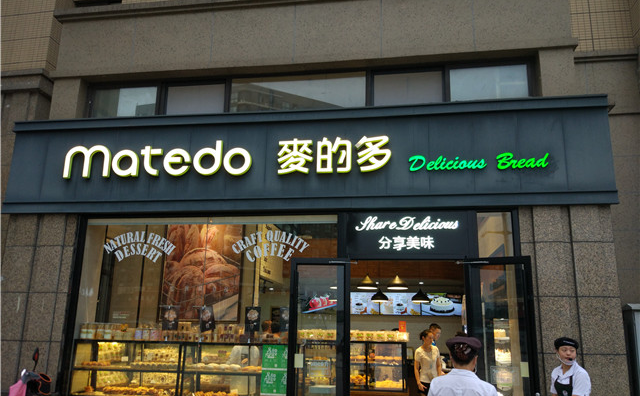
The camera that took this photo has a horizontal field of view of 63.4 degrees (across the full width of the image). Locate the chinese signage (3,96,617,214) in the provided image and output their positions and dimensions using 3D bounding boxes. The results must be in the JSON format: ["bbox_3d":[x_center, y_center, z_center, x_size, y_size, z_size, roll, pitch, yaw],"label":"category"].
[{"bbox_3d":[-0.448,-0.482,6.740,7.850,1.335,0.300,-1,-13,9],"label":"chinese signage"}]

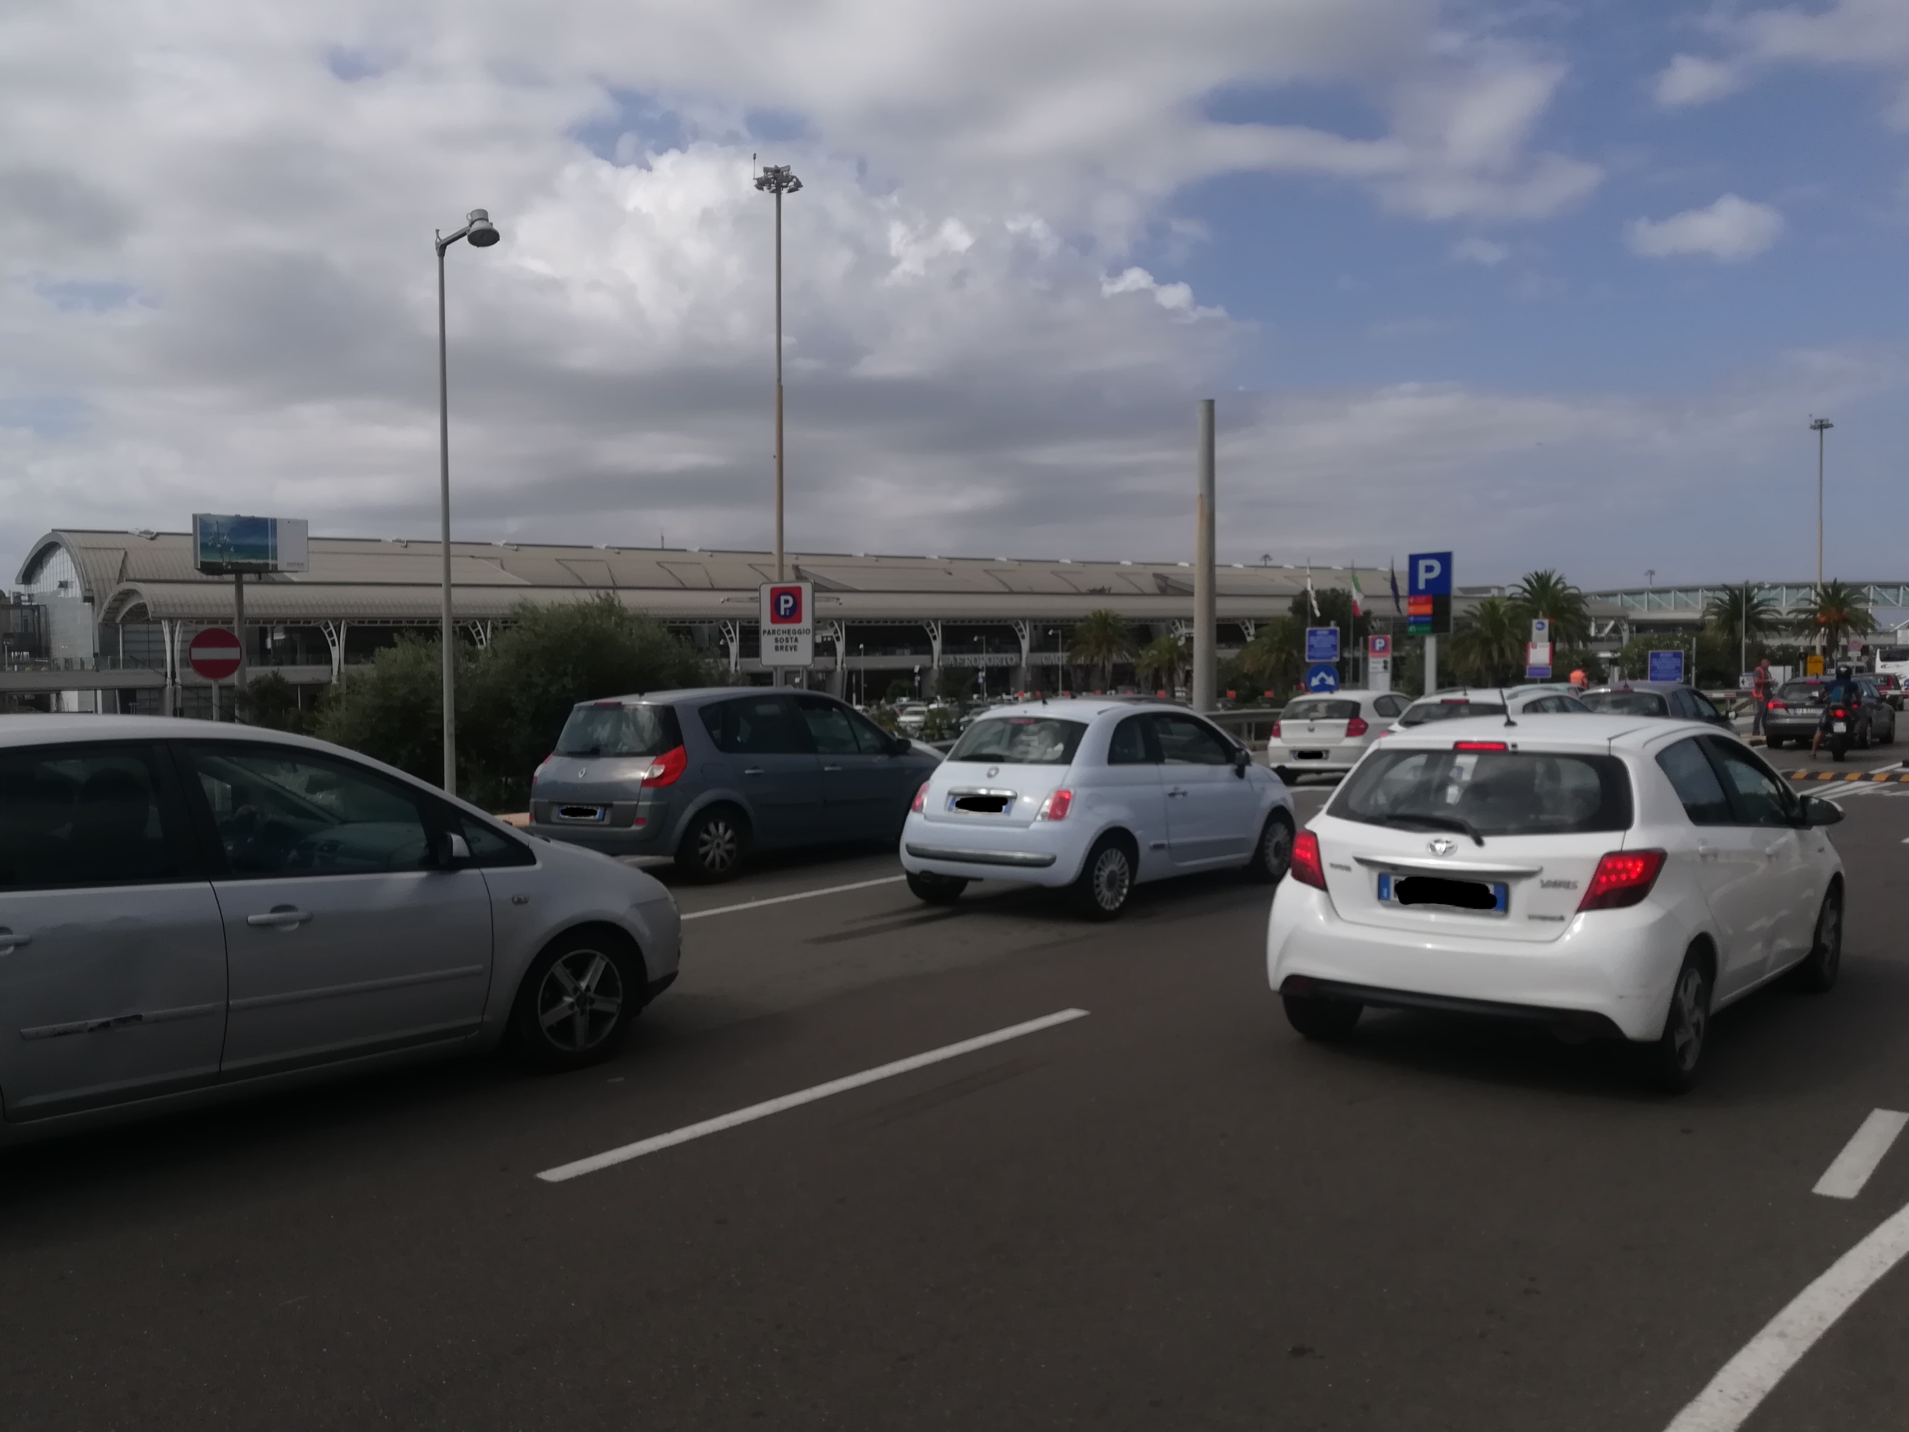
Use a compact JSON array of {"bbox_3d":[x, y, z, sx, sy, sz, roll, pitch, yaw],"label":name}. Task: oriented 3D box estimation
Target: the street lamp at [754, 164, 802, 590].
[{"bbox_3d":[-8.133,-12.282,65.536,2.100,25.337,2.100,0,2,0],"label":"street lamp"}]

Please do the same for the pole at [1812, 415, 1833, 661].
[{"bbox_3d":[83.153,-15.766,137.540,2.100,25.091,2.100,0,2,0],"label":"pole"}]

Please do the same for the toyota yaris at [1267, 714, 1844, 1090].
[{"bbox_3d":[3.170,0.690,7.080,1.715,1.510,3.950,1,3,42],"label":"toyota yaris"}]

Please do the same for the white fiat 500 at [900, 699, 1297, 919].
[{"bbox_3d":[1.259,0.598,10.949,1.647,1.488,3.546,1,3,40],"label":"white fiat 500"}]

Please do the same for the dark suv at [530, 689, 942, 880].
[{"bbox_3d":[-1.756,0.491,13.054,1.830,1.620,4.259,1,3,36],"label":"dark suv"}]

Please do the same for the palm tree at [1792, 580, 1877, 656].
[{"bbox_3d":[52.706,-4.729,85.877,4.800,6.691,4.800,0,2,0],"label":"palm tree"}]

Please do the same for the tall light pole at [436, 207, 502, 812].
[{"bbox_3d":[-5.804,-2.507,17.114,1.300,7.180,0.450,1,3,42],"label":"tall light pole"}]

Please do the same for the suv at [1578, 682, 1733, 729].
[{"bbox_3d":[11.710,0.096,23.968,1.820,1.540,4.350,1,3,40],"label":"suv"}]

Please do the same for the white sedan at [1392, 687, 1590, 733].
[{"bbox_3d":[7.198,0.338,18.457,1.790,1.460,4.300,1,3,41],"label":"white sedan"}]

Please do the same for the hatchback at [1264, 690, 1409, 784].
[{"bbox_3d":[6.329,0.275,21.400,1.771,1.420,4.239,1,3,42],"label":"hatchback"}]

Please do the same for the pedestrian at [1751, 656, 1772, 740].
[{"bbox_3d":[17.983,-0.406,31.968,0.420,1.746,0.550,0,2,5],"label":"pedestrian"}]

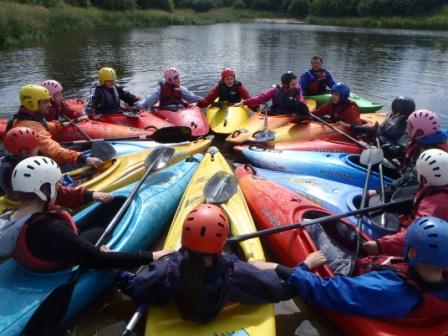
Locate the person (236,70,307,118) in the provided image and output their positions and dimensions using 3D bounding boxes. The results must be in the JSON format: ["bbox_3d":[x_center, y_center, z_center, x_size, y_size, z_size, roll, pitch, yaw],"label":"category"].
[{"bbox_3d":[0.740,-0.881,5.159,1.000,0.860,0.700,2,24,5],"label":"person"}]

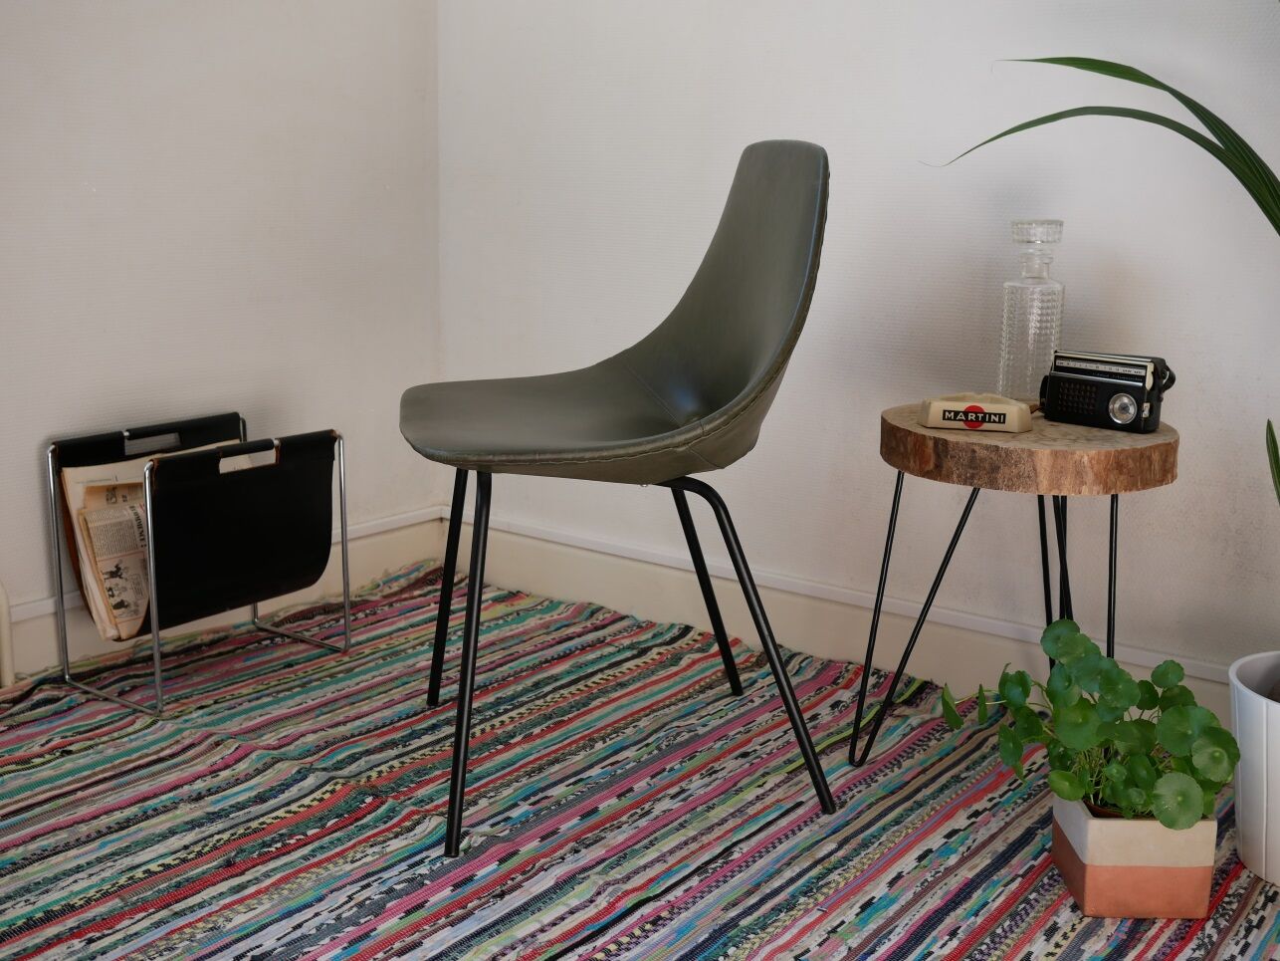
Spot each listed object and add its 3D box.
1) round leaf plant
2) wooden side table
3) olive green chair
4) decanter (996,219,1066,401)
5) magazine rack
[{"bbox_3d":[0.480,0.247,1.593,0.306,0.200,0.219,1,12,0],"label":"round leaf plant"},{"bbox_3d":[0.473,0.156,1.891,0.371,0.466,0.402,2,12,6],"label":"wooden side table"},{"bbox_3d":[-0.037,-0.026,1.882,0.510,0.805,0.506,-2,12,-13],"label":"olive green chair"},{"bbox_3d":[0.526,-0.221,1.968,0.082,0.243,0.082,1,12,0],"label":"decanter"},{"bbox_3d":[-0.660,0.112,2.258,0.215,0.358,0.366,9,14,35],"label":"magazine rack"}]

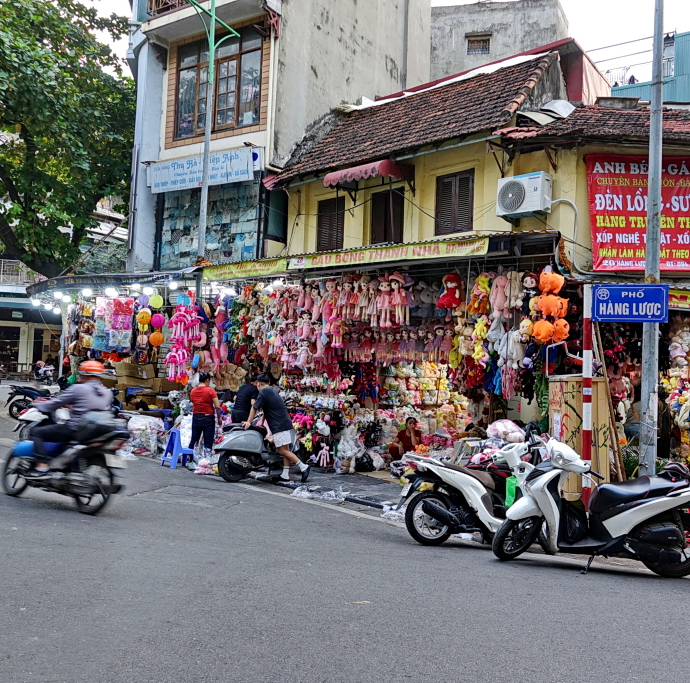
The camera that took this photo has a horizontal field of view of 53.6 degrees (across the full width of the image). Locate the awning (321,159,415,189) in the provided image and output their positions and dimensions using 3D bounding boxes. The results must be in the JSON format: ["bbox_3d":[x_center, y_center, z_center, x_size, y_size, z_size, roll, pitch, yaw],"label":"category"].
[{"bbox_3d":[0.427,-3.098,12.852,0.720,0.304,1.681,3,-2,-44],"label":"awning"}]

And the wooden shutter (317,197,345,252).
[{"bbox_3d":[-0.303,-2.304,13.434,0.080,1.040,0.780,4,-2,-45],"label":"wooden shutter"}]

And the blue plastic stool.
[{"bbox_3d":[-2.518,1.606,10.200,0.370,0.585,0.400,1,-2,41],"label":"blue plastic stool"}]

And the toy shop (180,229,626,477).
[{"bbox_3d":[0.529,0.390,11.324,2.500,3.184,7.671,3,-2,-44],"label":"toy shop"}]

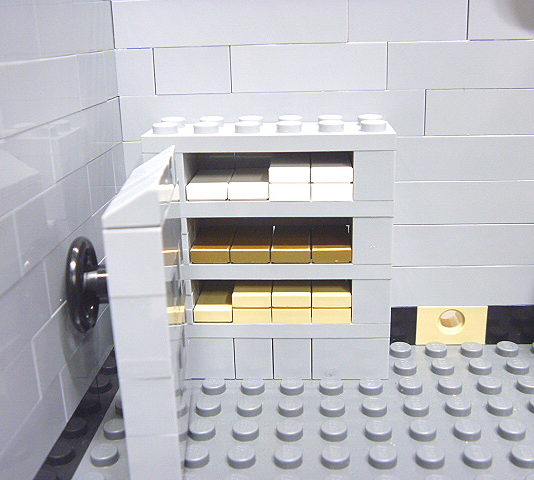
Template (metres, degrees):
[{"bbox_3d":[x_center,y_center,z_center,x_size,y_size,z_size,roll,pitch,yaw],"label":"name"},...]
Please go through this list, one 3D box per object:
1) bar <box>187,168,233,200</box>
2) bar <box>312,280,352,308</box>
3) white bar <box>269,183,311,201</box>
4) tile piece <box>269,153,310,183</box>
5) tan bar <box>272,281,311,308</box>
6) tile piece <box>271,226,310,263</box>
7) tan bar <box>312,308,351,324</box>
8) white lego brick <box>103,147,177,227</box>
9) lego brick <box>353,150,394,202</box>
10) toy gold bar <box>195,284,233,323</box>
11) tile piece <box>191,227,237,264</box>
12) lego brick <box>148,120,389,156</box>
[{"bbox_3d":[-0.011,-0.011,0.132,0.008,0.003,0.016,0,17,3],"label":"bar"},{"bbox_3d":[0.013,0.010,0.138,0.008,0.003,0.016,0,17,3],"label":"bar"},{"bbox_3d":[0.005,-0.011,0.131,0.008,0.003,0.016,0,18,4],"label":"white bar"},{"bbox_3d":[0.005,-0.015,0.130,0.008,0.003,0.016,0,17,3],"label":"tile piece"},{"bbox_3d":[0.005,0.010,0.138,0.008,0.003,0.016,0,17,3],"label":"tan bar"},{"bbox_3d":[0.005,0.001,0.135,0.008,0.003,0.016,0,17,3],"label":"tile piece"},{"bbox_3d":[0.013,0.013,0.139,0.008,0.003,0.016,0,18,4],"label":"tan bar"},{"bbox_3d":[-0.018,-0.009,0.100,0.008,0.006,0.032,-2,17,-1],"label":"white lego brick"},{"bbox_3d":[0.021,-0.014,0.129,0.008,0.010,0.016,0,18,4],"label":"lego brick"},{"bbox_3d":[-0.010,0.013,0.140,0.008,0.003,0.016,0,18,4],"label":"toy gold bar"},{"bbox_3d":[-0.011,0.001,0.136,0.008,0.003,0.016,0,17,3],"label":"tile piece"},{"bbox_3d":[0.001,-0.021,0.129,0.048,0.005,0.016,0,17,3],"label":"lego brick"}]

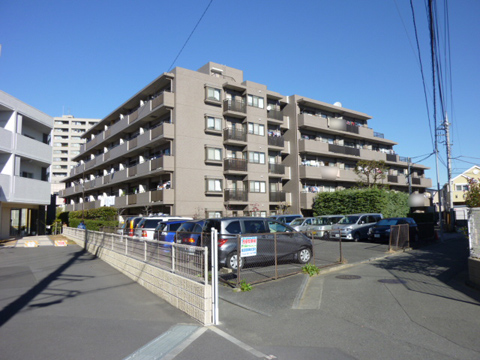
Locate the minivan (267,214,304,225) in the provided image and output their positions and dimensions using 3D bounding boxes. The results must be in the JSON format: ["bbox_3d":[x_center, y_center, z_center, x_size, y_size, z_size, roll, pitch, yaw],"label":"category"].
[{"bbox_3d":[3.345,3.827,29.568,4.400,1.750,1.690,4,-7,-40],"label":"minivan"}]

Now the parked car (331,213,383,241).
[{"bbox_3d":[7.964,3.151,23.605,4.650,1.790,1.730,4,-7,-41],"label":"parked car"}]

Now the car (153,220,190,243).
[{"bbox_3d":[-2.363,2.750,16.762,3.550,1.570,1.530,3,-7,-36],"label":"car"}]

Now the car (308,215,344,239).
[{"bbox_3d":[6.395,3.401,25.440,3.400,1.700,1.475,4,-7,-41],"label":"car"}]

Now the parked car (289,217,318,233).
[{"bbox_3d":[5.016,3.760,27.866,4.100,1.500,1.680,4,-7,-40],"label":"parked car"}]

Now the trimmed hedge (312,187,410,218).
[{"bbox_3d":[9.892,2.753,28.982,3.916,3.573,6.267,4,-7,-39],"label":"trimmed hedge"}]

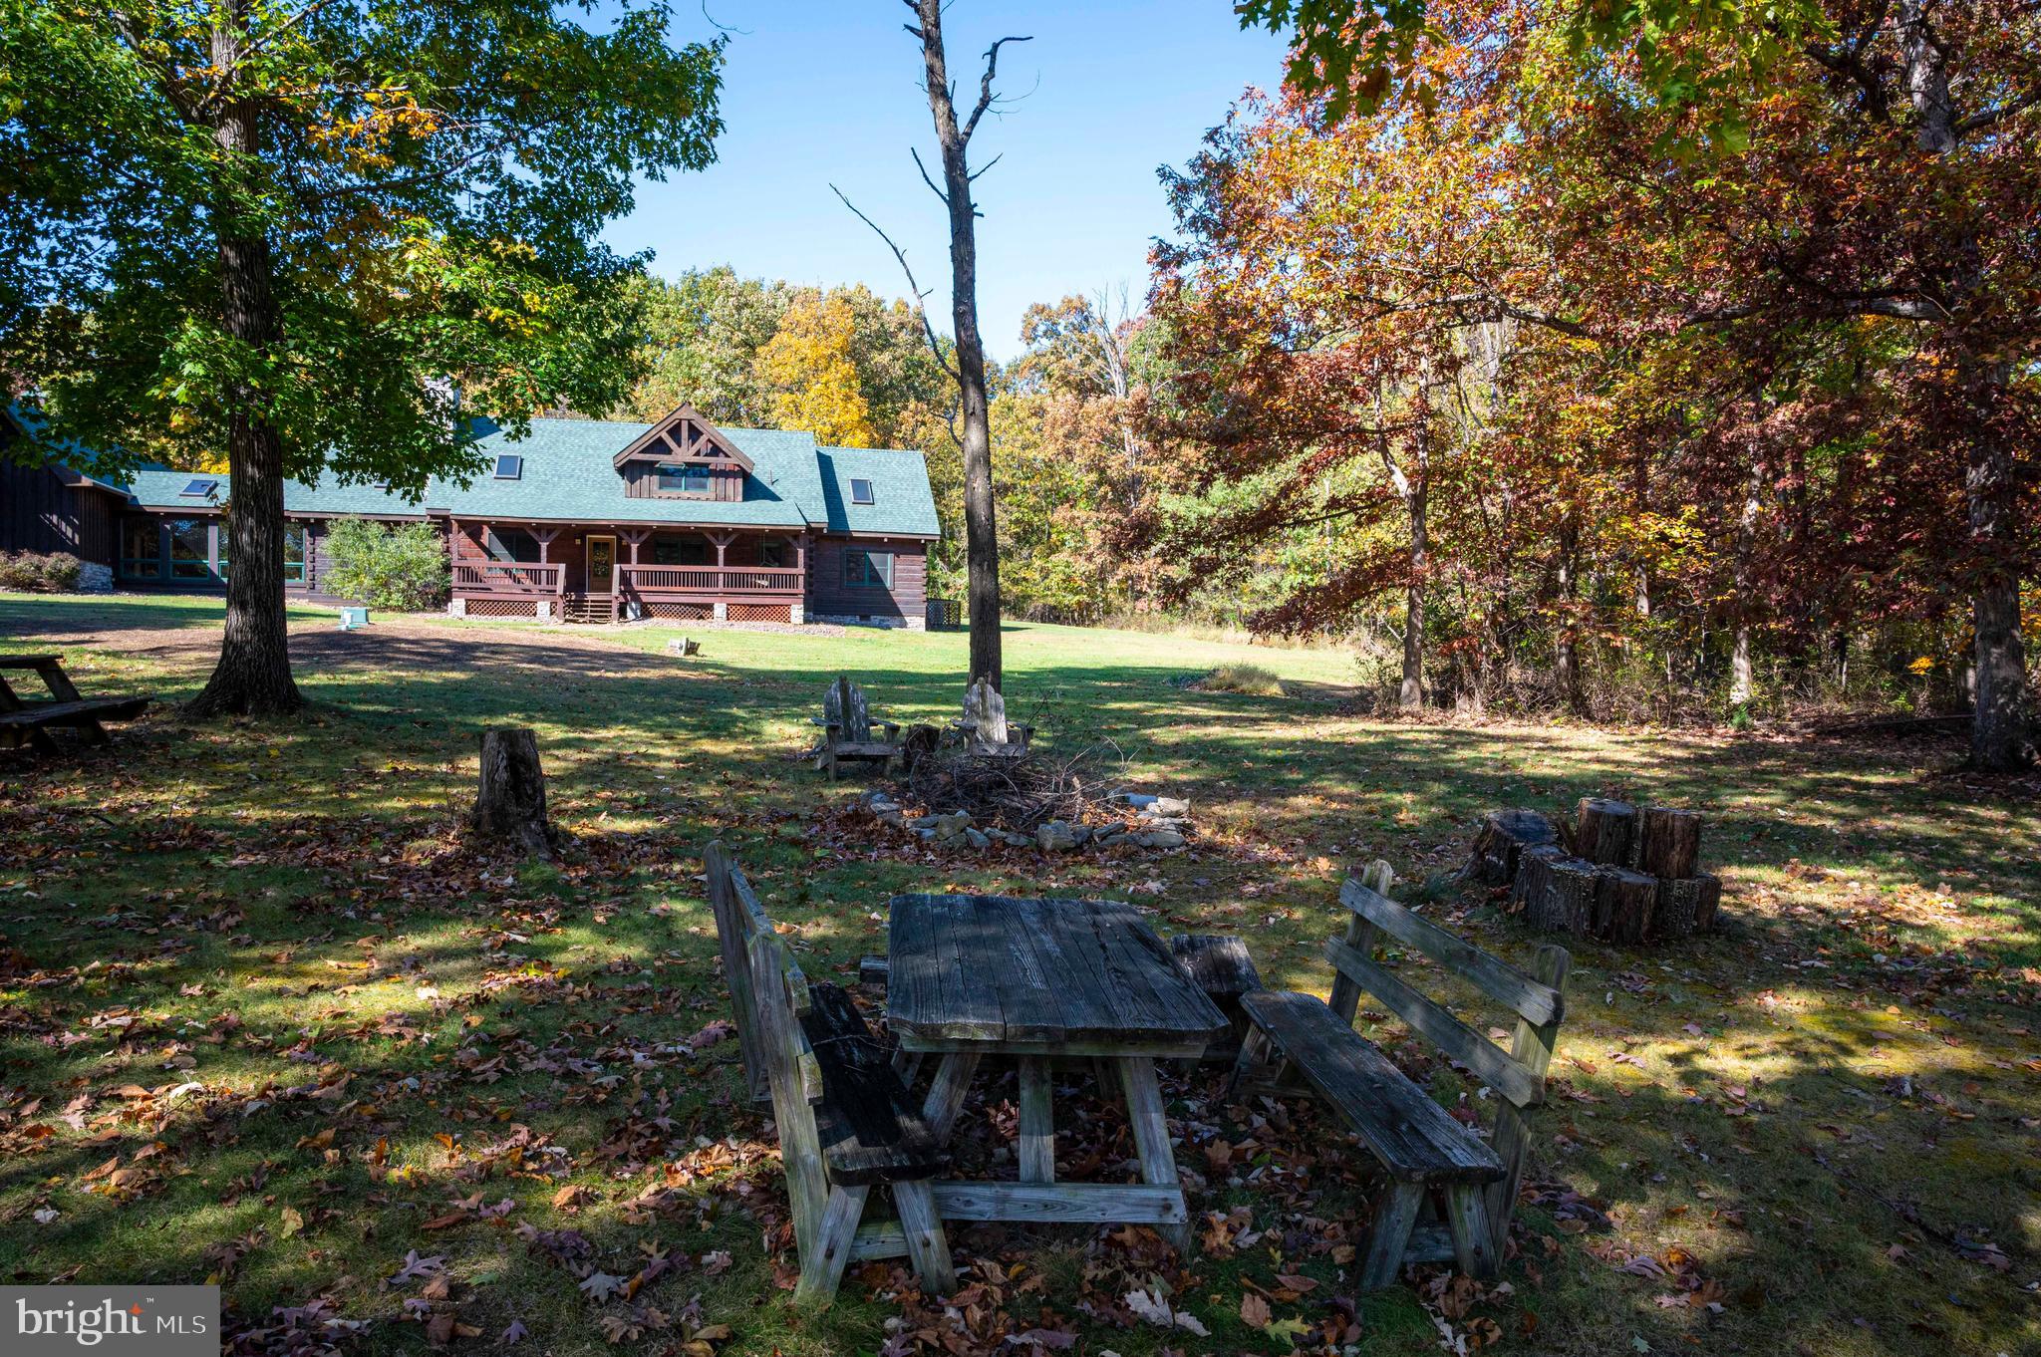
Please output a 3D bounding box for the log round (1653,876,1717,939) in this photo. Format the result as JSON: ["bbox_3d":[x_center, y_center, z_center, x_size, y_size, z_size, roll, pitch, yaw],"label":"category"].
[{"bbox_3d":[3.790,1.305,7.750,0.385,0.315,0.385,1,1,0],"label":"log round"}]

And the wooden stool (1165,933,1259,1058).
[{"bbox_3d":[0.807,1.365,5.655,0.330,0.385,1.000,2,1,4],"label":"wooden stool"}]

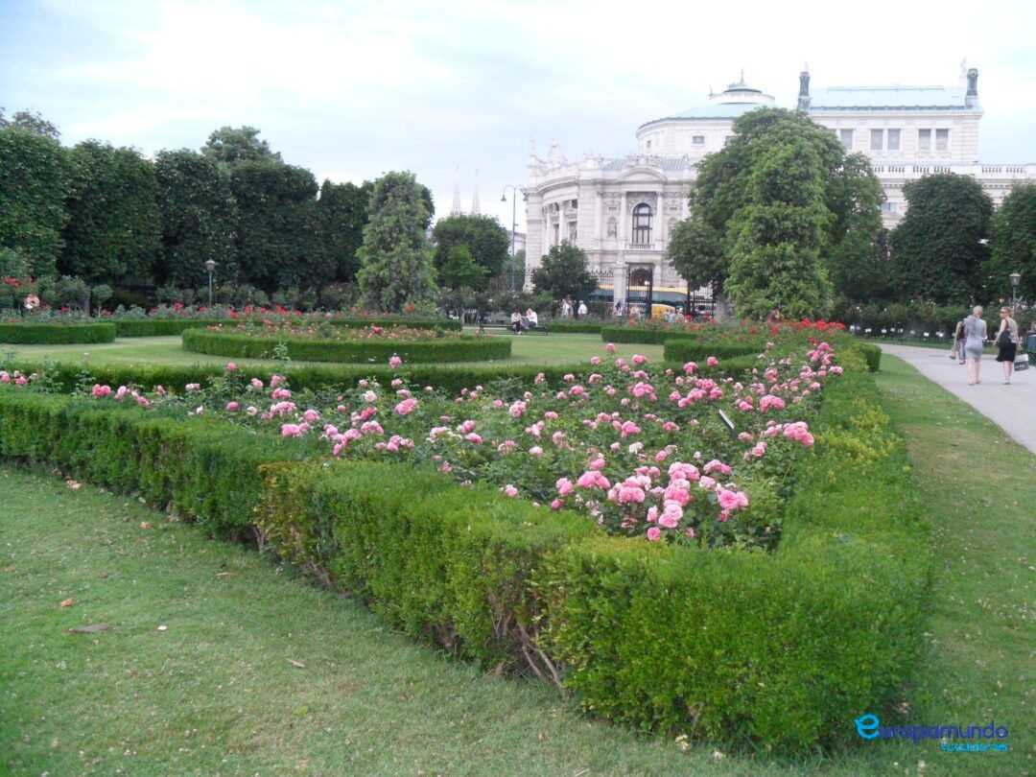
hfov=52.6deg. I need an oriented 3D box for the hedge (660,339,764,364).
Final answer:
[{"bbox_3d":[5.400,-0.870,27.800,0.650,0.550,3.900,-3,6,-37],"label":"hedge"}]

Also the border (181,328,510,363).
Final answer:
[{"bbox_3d":[-4.954,-1.329,30.302,9.700,0.560,9.700,0,5,-9],"label":"border"}]

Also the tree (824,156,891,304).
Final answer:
[{"bbox_3d":[21.753,-9.621,69.405,5.128,11.663,6.500,3,5,17],"label":"tree"}]

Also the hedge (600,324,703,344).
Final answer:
[{"bbox_3d":[5.400,-1.970,41.300,0.650,0.550,6.600,-2,5,-30],"label":"hedge"}]

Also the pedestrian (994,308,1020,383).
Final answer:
[{"bbox_3d":[10.370,-0.891,22.235,0.560,1.650,0.420,2,5,11],"label":"pedestrian"}]

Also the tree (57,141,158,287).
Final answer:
[{"bbox_3d":[-22.262,-8.233,57.000,4.400,9.600,4.800,5,6,43],"label":"tree"}]

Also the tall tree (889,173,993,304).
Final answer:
[{"bbox_3d":[25.816,-8.187,64.500,6.309,9.781,6.309,3,5,21],"label":"tall tree"}]

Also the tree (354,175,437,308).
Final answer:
[{"bbox_3d":[-7.232,-8.153,61.548,4.656,8.882,4.656,1,5,-7],"label":"tree"}]

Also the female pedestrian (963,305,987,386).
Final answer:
[{"bbox_3d":[9.774,-0.927,22.400,0.480,1.680,0.360,2,5,17],"label":"female pedestrian"}]

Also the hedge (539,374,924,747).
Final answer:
[{"bbox_3d":[3.000,0.432,10.835,1.370,0.600,14.850,3,5,17],"label":"hedge"}]

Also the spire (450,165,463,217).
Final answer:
[{"bbox_3d":[-44.956,-140.683,756.010,9.500,40.000,9.500,1,5,-4],"label":"spire"}]

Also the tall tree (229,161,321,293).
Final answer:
[{"bbox_3d":[-15.668,-9.399,67.479,6.103,10.042,6.103,0,5,-13],"label":"tall tree"}]

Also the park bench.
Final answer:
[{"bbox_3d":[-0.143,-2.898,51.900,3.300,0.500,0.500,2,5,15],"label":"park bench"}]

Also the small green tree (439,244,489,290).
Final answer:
[{"bbox_3d":[-3.844,-7.185,73.000,3.500,5.500,3.500,1,5,0],"label":"small green tree"}]

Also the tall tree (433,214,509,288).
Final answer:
[{"bbox_3d":[-3.663,-9.208,80.000,6.200,8.400,6.000,1,5,0],"label":"tall tree"}]

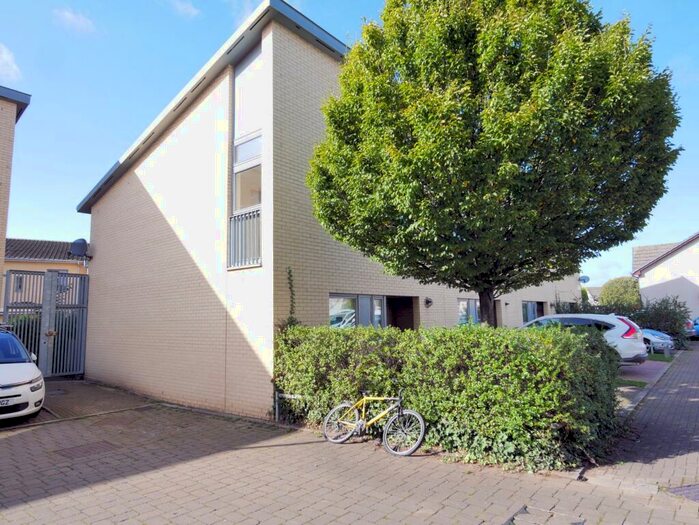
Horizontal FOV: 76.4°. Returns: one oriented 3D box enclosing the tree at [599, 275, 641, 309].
[{"bbox_3d":[23.266,3.610,37.697,3.933,4.864,3.933,-7,-9,39],"label":"tree"}]

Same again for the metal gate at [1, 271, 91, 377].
[{"bbox_3d":[-8.662,1.787,12.717,0.120,3.020,2.120,-7,-9,39],"label":"metal gate"}]

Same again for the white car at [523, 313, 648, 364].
[{"bbox_3d":[6.728,2.553,14.219,4.550,1.690,1.820,-7,-9,39],"label":"white car"}]

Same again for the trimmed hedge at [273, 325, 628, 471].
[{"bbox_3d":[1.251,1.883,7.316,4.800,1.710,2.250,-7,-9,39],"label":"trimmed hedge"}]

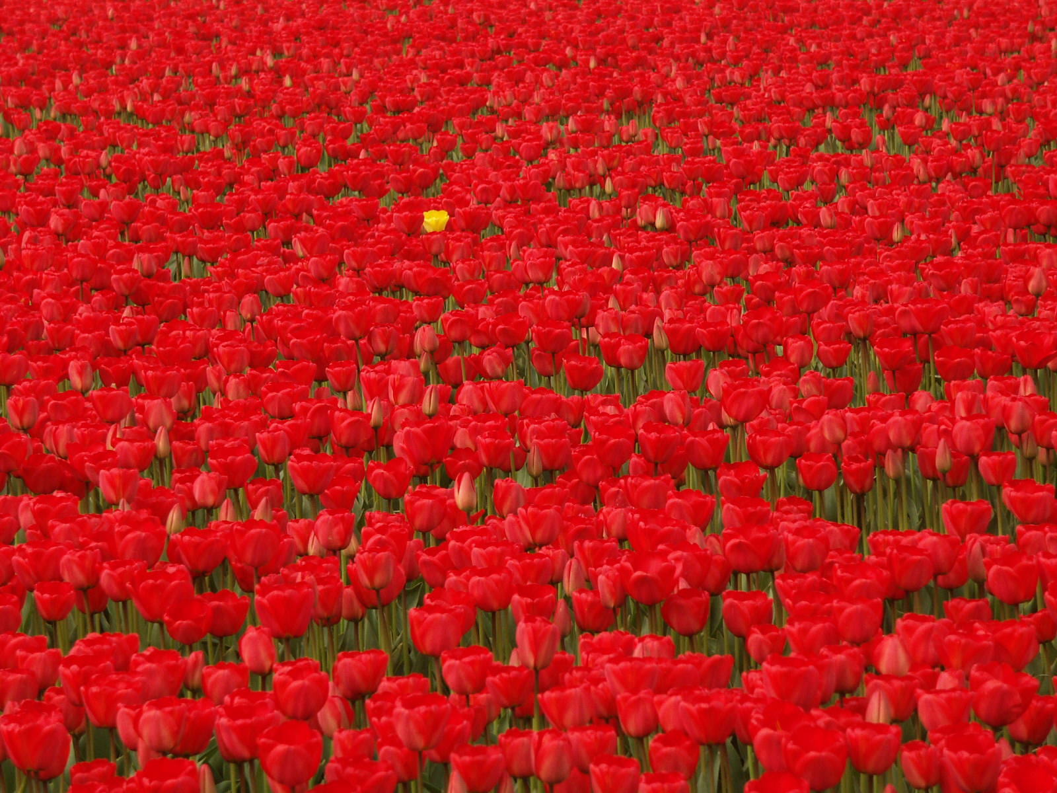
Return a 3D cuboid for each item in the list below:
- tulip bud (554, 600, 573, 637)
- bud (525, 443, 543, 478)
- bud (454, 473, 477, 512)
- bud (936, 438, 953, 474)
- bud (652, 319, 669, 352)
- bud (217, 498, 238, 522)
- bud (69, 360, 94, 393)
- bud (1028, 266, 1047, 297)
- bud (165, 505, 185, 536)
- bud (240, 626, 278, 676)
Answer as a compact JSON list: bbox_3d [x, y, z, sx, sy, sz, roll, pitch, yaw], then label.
[{"bbox_3d":[0.046,0.290,7.957,0.024,0.049,0.024,0,6,0],"label":"tulip bud"},{"bbox_3d":[0.011,0.104,9.761,0.025,0.056,0.025,0,6,0],"label":"bud"},{"bbox_3d":[-0.097,0.146,9.309,0.033,0.061,0.033,-6,6,0],"label":"bud"},{"bbox_3d":[0.645,0.093,9.422,0.026,0.056,0.026,-1,6,0],"label":"bud"},{"bbox_3d":[0.246,-0.114,11.321,0.028,0.061,0.028,-10,6,0],"label":"bud"},{"bbox_3d":[-0.447,0.179,9.030,0.028,0.057,0.028,0,6,0],"label":"bud"},{"bbox_3d":[-0.818,-0.037,11.118,0.044,0.062,0.044,-2,6,0],"label":"bud"},{"bbox_3d":[1.043,-0.235,12.444,0.037,0.062,0.037,2,6,0],"label":"bud"},{"bbox_3d":[-0.545,0.191,9.379,0.027,0.050,0.027,12,6,0],"label":"bud"},{"bbox_3d":[-0.351,0.330,7.893,0.048,0.065,0.048,-6,6,0],"label":"bud"}]

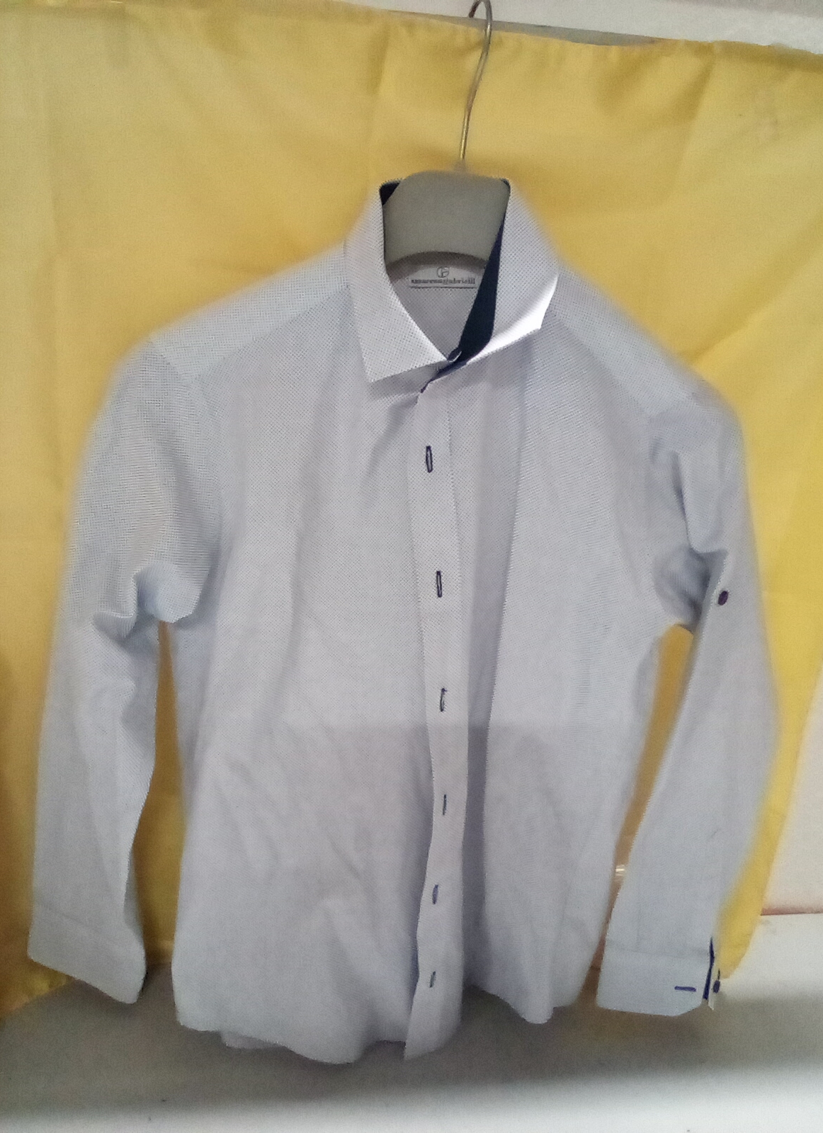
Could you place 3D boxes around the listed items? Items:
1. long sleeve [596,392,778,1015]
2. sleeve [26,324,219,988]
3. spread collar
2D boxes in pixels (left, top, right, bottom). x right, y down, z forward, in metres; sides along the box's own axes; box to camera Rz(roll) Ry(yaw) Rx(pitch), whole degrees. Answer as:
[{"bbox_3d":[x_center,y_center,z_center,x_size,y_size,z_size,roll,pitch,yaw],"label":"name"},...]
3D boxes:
[{"bbox_3d":[0.204,0.122,0.695,0.130,0.520,0.110,0,21,-2],"label":"long sleeve"},{"bbox_3d":[-0.211,0.096,0.673,0.125,0.520,0.110,9,20,-5],"label":"sleeve"},{"bbox_3d":[0.023,-0.180,0.572,0.131,0.120,0.120,4,21,-3],"label":"spread collar"}]

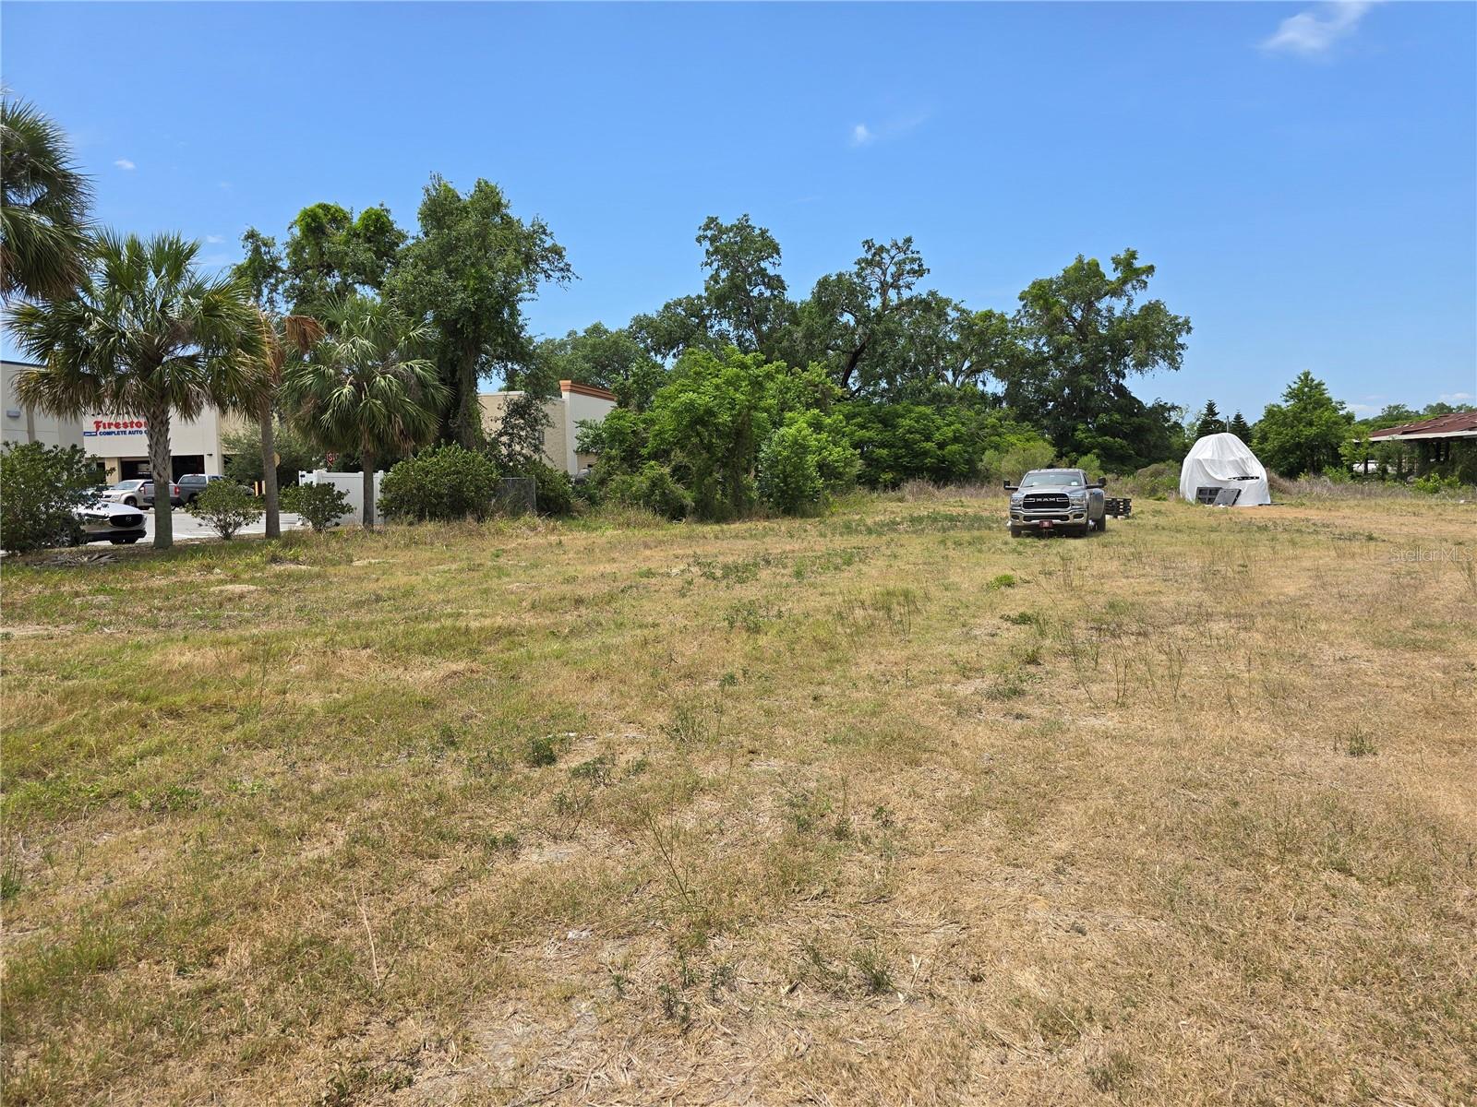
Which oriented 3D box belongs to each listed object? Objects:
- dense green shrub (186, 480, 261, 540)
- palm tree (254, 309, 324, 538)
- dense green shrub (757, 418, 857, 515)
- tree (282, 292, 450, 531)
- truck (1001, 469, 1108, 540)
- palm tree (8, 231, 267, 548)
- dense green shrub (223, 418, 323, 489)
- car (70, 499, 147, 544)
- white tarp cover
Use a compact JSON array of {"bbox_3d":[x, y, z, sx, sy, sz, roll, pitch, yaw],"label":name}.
[{"bbox_3d":[-13.650,-1.154,26.000,1.800,1.570,1.750,-3,5,-28],"label":"dense green shrub"},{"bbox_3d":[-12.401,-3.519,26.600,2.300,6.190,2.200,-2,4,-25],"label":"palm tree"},{"bbox_3d":[3.008,-3.792,43.000,4.200,4.300,3.900,0,4,4],"label":"dense green shrub"},{"bbox_3d":[-12.324,-4.681,32.300,5.000,7.690,4.800,-2,4,-21],"label":"tree"},{"bbox_3d":[9.420,-1.541,29.000,2.500,1.980,6.500,1,4,23],"label":"truck"},{"bbox_3d":[-13.751,-3.773,22.600,5.100,7.310,4.900,-3,5,-31],"label":"palm tree"},{"bbox_3d":[-27.517,-5.524,58.000,5.300,4.840,4.800,-2,5,-25],"label":"dense green shrub"},{"bbox_3d":[-17.350,-0.950,24.950,4.600,1.480,1.820,1,4,14],"label":"car"},{"bbox_3d":[26.266,-4.534,53.000,4.400,3.960,4.200,2,5,26],"label":"white tarp cover"}]

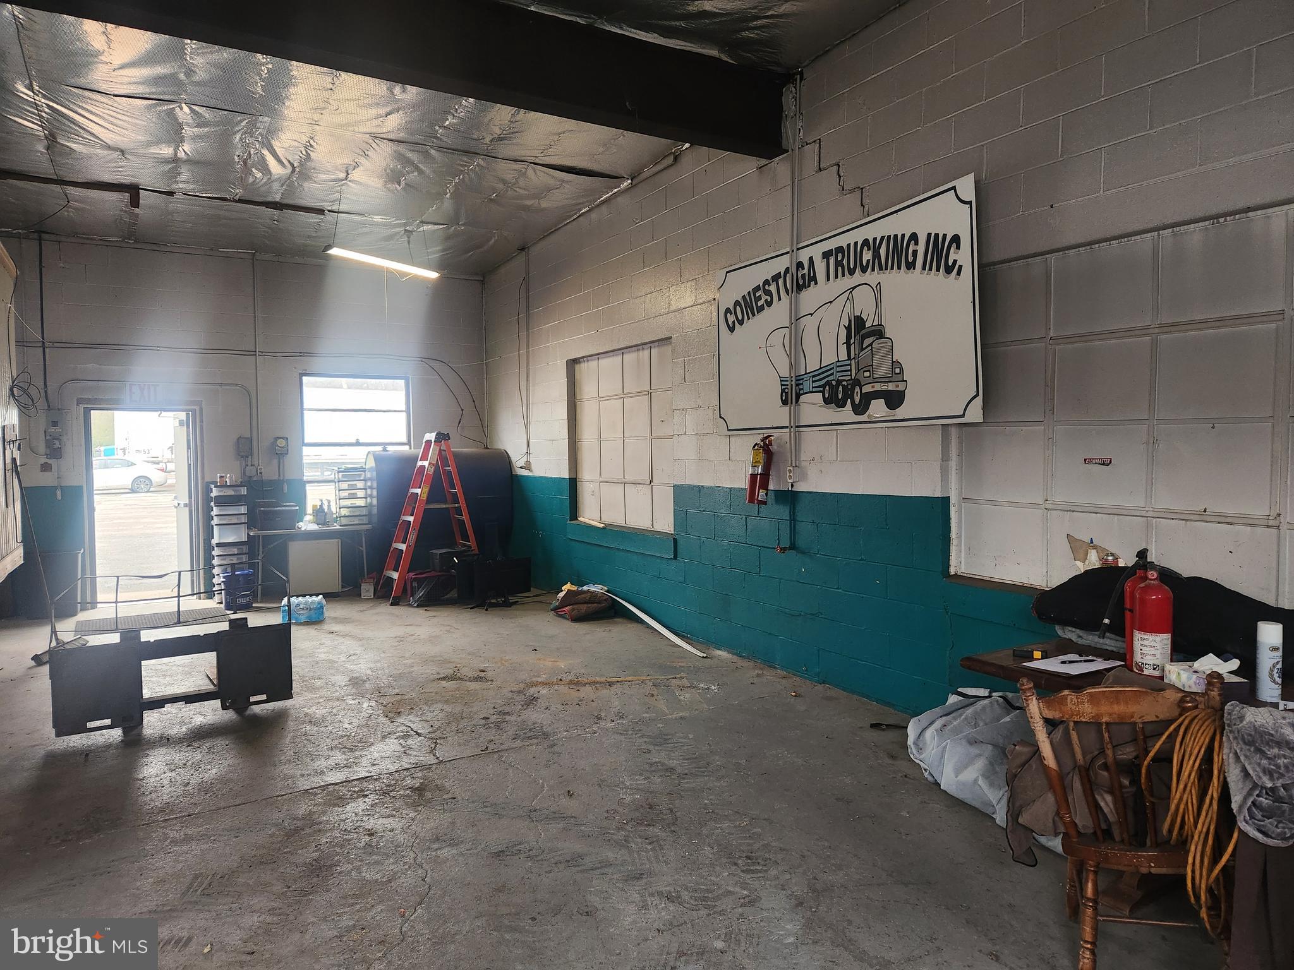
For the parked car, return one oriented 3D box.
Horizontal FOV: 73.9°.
[{"bbox_3d":[-20.685,-0.424,32.277,4.650,1.450,1.800,-2,3,-36],"label":"parked car"}]

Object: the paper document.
[{"bbox_3d":[1.582,0.665,3.192,0.285,0.006,0.210,-2,3,-30],"label":"paper document"}]

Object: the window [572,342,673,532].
[{"bbox_3d":[-0.218,-0.437,7.926,0.100,1.620,2.000,-2,3,-30],"label":"window"}]

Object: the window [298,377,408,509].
[{"bbox_3d":[-3.392,-0.478,10.084,1.230,1.600,0.100,-2,3,-30],"label":"window"}]

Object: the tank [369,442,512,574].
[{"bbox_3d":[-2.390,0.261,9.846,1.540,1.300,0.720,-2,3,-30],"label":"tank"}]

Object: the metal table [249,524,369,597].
[{"bbox_3d":[-3.744,0.836,9.537,1.220,0.740,0.600,-2,3,-30],"label":"metal table"}]

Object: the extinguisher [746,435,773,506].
[{"bbox_3d":[0.775,-0.101,5.911,0.140,0.480,0.170,-5,12,-30],"label":"extinguisher"}]

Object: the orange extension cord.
[{"bbox_3d":[1.388,0.860,2.200,0.220,0.550,0.140,0,3,13],"label":"orange extension cord"}]

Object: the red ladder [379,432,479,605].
[{"bbox_3d":[-2.259,0.321,9.171,1.100,1.750,0.540,-2,3,-30],"label":"red ladder"}]

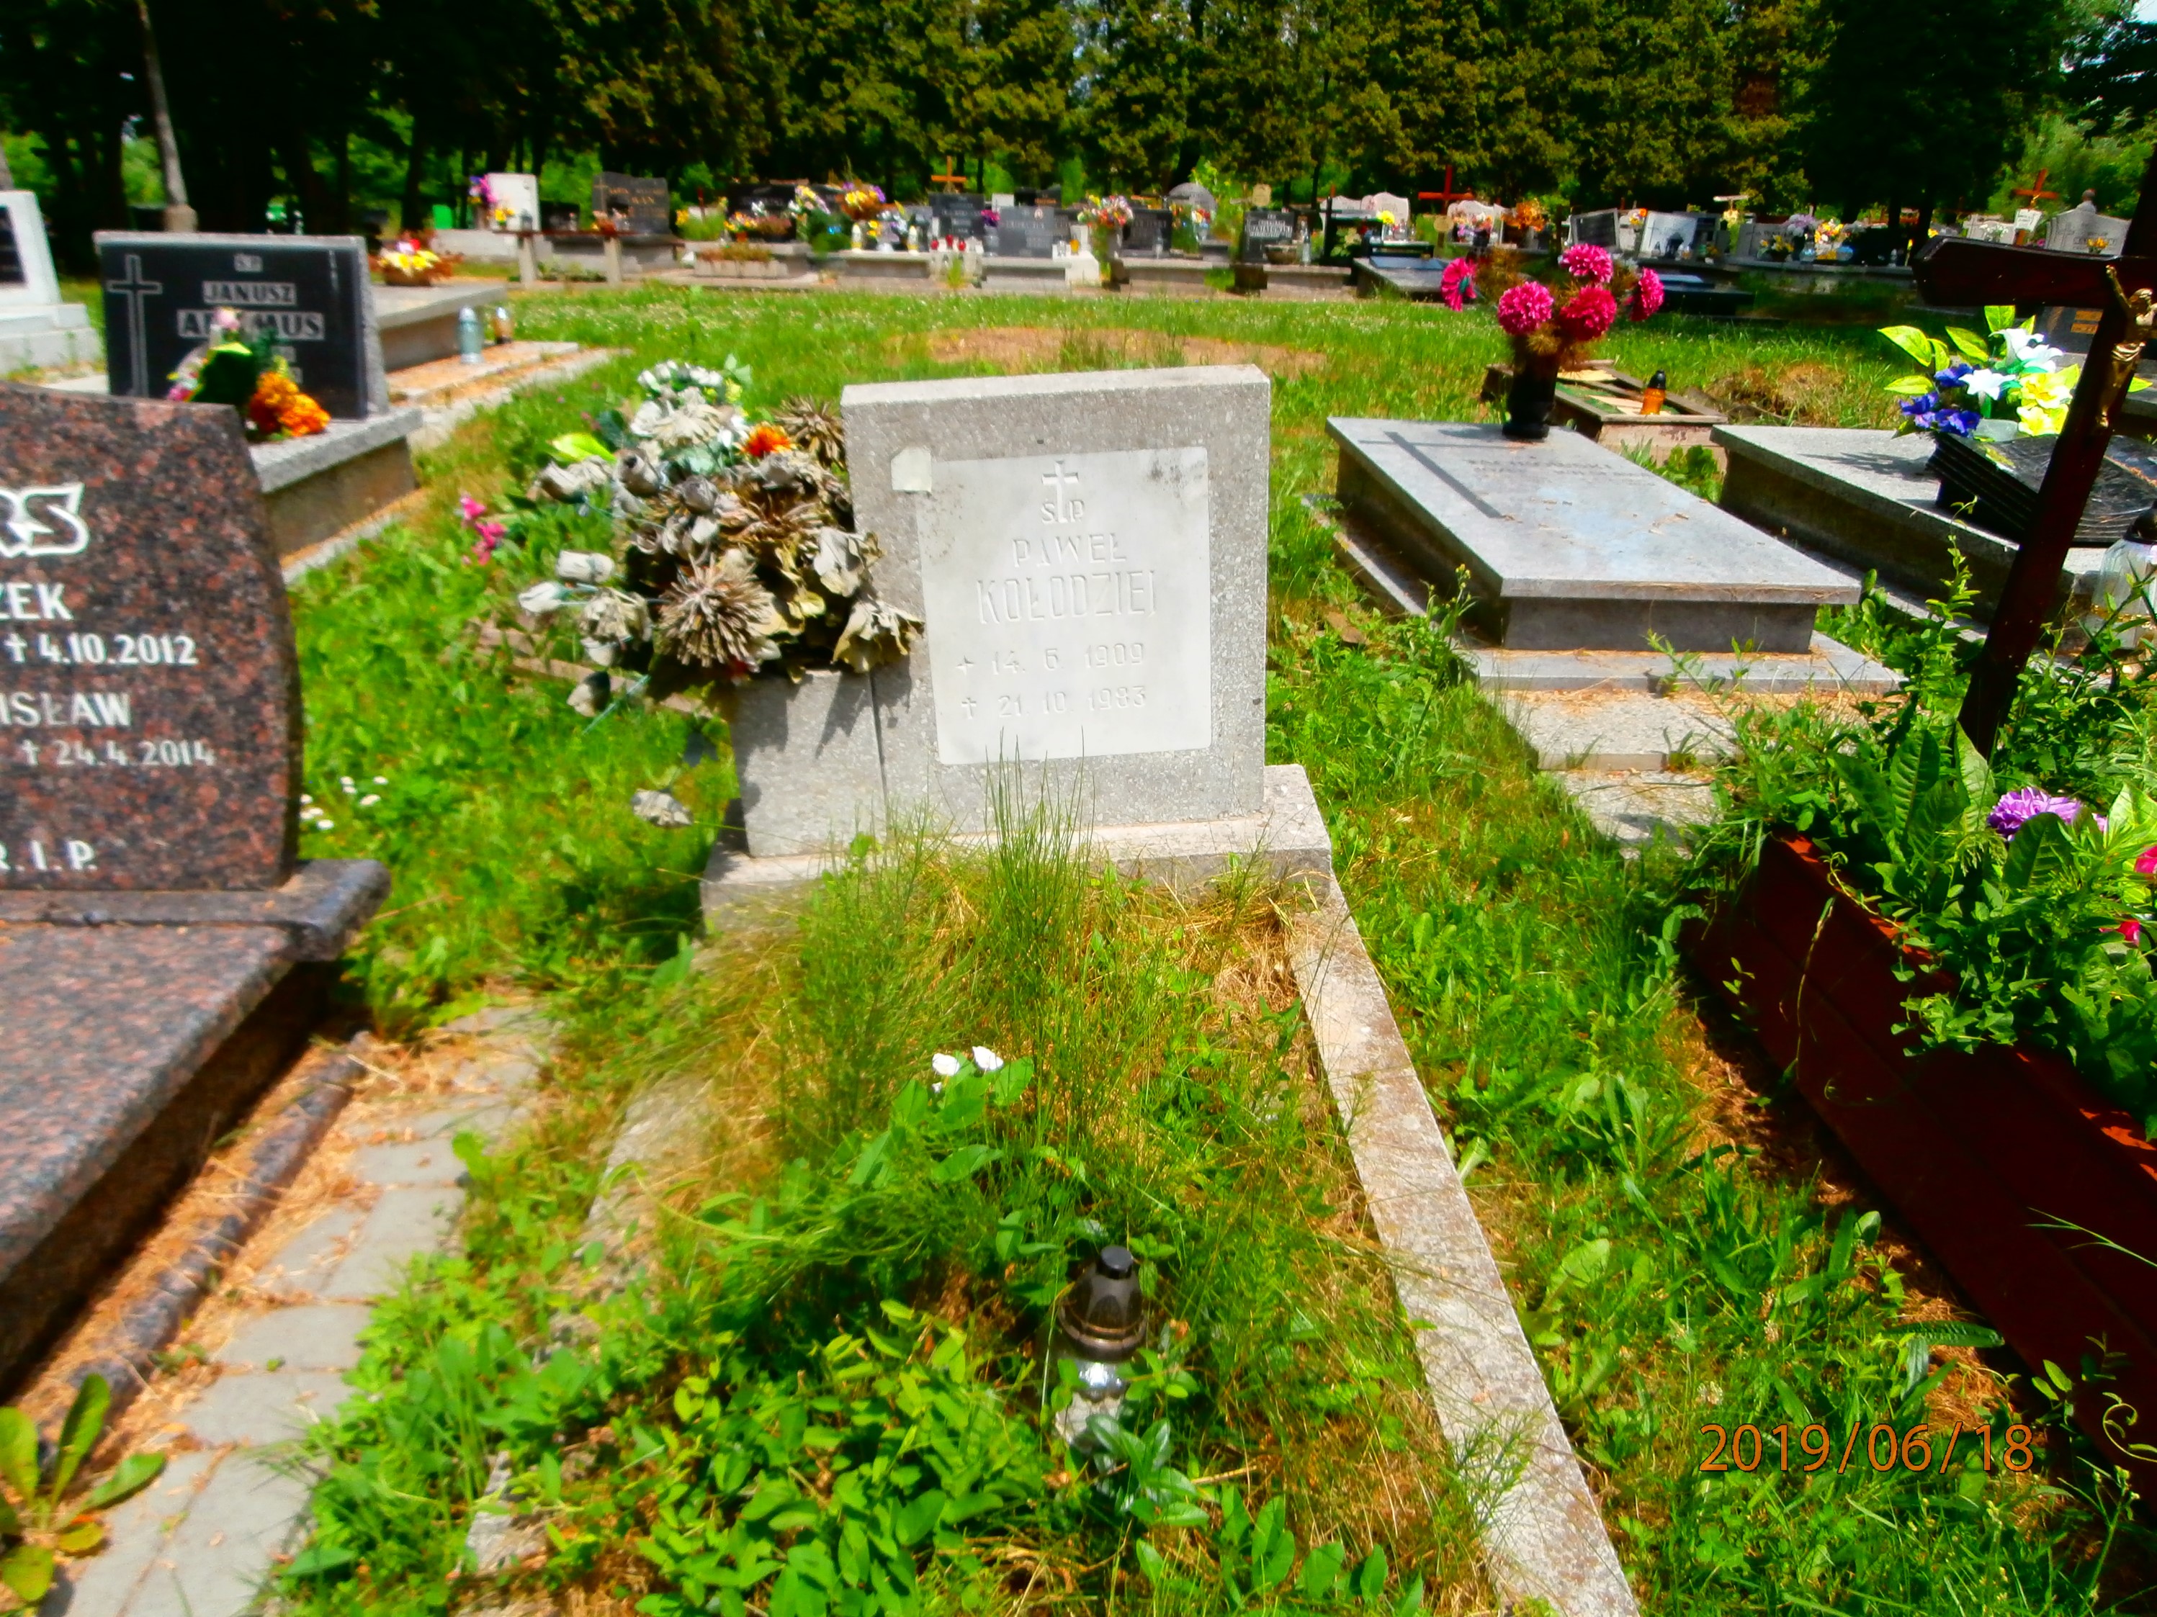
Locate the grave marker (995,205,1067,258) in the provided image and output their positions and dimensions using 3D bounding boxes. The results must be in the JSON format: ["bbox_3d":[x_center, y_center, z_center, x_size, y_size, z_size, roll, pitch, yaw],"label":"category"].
[{"bbox_3d":[-0.510,-6.011,15.600,0.710,0.520,0.120,-2,24,-4],"label":"grave marker"}]

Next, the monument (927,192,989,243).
[{"bbox_3d":[-1.236,-5.981,15.262,0.591,0.532,0.130,0,24,-4],"label":"monument"}]

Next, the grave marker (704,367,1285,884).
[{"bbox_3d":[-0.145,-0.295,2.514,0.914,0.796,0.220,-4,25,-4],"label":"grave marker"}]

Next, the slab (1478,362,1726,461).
[{"bbox_3d":[2.466,-1.901,7.169,0.600,0.210,1.700,0,24,-4],"label":"slab"}]

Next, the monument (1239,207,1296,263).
[{"bbox_3d":[1.884,-5.670,14.800,0.530,0.520,0.110,-2,24,-4],"label":"monument"}]

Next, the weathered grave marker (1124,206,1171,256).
[{"bbox_3d":[0.693,-5.880,15.277,0.547,0.463,0.130,0,24,-4],"label":"weathered grave marker"}]

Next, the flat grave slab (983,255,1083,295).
[{"bbox_3d":[-0.470,-5.436,15.148,0.960,0.259,1.600,1,24,-3],"label":"flat grave slab"}]

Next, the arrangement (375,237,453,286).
[{"bbox_3d":[-3.648,-2.979,8.135,0.360,0.270,0.310,0,24,-5],"label":"arrangement"}]

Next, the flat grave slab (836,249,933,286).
[{"bbox_3d":[-1.974,-5.761,15.843,1.000,0.310,1.800,-1,24,-3],"label":"flat grave slab"}]

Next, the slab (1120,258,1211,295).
[{"bbox_3d":[0.822,-5.414,15.134,0.920,0.262,1.600,1,24,-3],"label":"slab"}]

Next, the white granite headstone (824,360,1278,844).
[{"bbox_3d":[-0.023,-0.335,2.530,0.664,0.746,0.145,-4,25,-4],"label":"white granite headstone"}]

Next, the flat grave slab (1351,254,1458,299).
[{"bbox_3d":[3.335,-5.096,14.449,0.960,0.210,1.950,0,27,-4],"label":"flat grave slab"}]

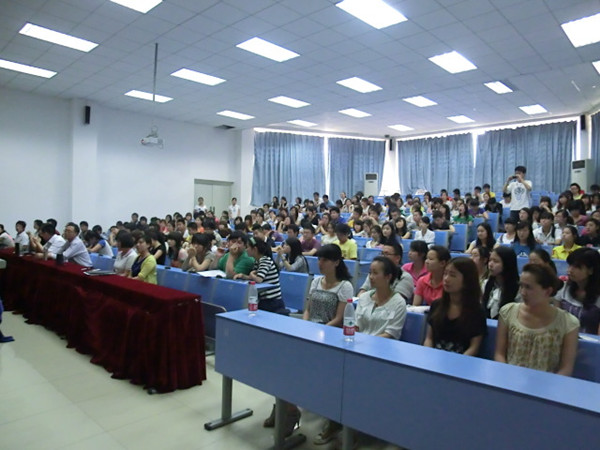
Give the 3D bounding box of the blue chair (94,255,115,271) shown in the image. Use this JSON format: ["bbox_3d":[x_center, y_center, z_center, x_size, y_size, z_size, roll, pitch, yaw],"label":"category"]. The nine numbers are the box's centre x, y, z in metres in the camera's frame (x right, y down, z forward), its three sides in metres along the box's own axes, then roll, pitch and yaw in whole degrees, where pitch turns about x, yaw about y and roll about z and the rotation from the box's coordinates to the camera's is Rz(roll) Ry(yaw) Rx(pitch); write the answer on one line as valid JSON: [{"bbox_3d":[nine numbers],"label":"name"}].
[{"bbox_3d":[-3.032,0.841,6.289,0.500,0.780,0.500,2,2,43],"label":"blue chair"}]

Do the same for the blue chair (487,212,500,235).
[{"bbox_3d":[4.117,0.168,9.075,0.500,0.860,0.500,2,2,43],"label":"blue chair"}]

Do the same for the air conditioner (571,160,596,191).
[{"bbox_3d":[9.350,-1.242,13.778,0.380,1.780,0.540,0,2,-17],"label":"air conditioner"}]

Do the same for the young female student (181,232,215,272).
[{"bbox_3d":[-1.378,0.704,5.594,0.470,1.190,0.700,2,2,38],"label":"young female student"}]

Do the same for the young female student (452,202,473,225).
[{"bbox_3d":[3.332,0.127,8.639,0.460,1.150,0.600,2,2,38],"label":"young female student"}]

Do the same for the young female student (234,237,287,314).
[{"bbox_3d":[-0.426,0.710,4.053,0.650,1.190,0.450,0,2,-18],"label":"young female student"}]

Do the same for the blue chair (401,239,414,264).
[{"bbox_3d":[1.559,0.590,6.360,0.500,0.780,0.500,2,2,43],"label":"blue chair"}]

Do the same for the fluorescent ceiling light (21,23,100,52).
[{"bbox_3d":[-4.417,-3.454,7.622,0.600,0.080,1.200,2,3,43],"label":"fluorescent ceiling light"}]

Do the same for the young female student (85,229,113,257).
[{"bbox_3d":[-3.701,0.656,7.678,0.470,1.135,0.720,2,2,43],"label":"young female student"}]

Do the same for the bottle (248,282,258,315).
[{"bbox_3d":[-0.314,0.495,2.810,0.066,0.235,0.066,1,2,0],"label":"bottle"}]

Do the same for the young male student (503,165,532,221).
[{"bbox_3d":[4.584,-0.380,8.726,0.550,1.730,0.420,2,2,35],"label":"young male student"}]

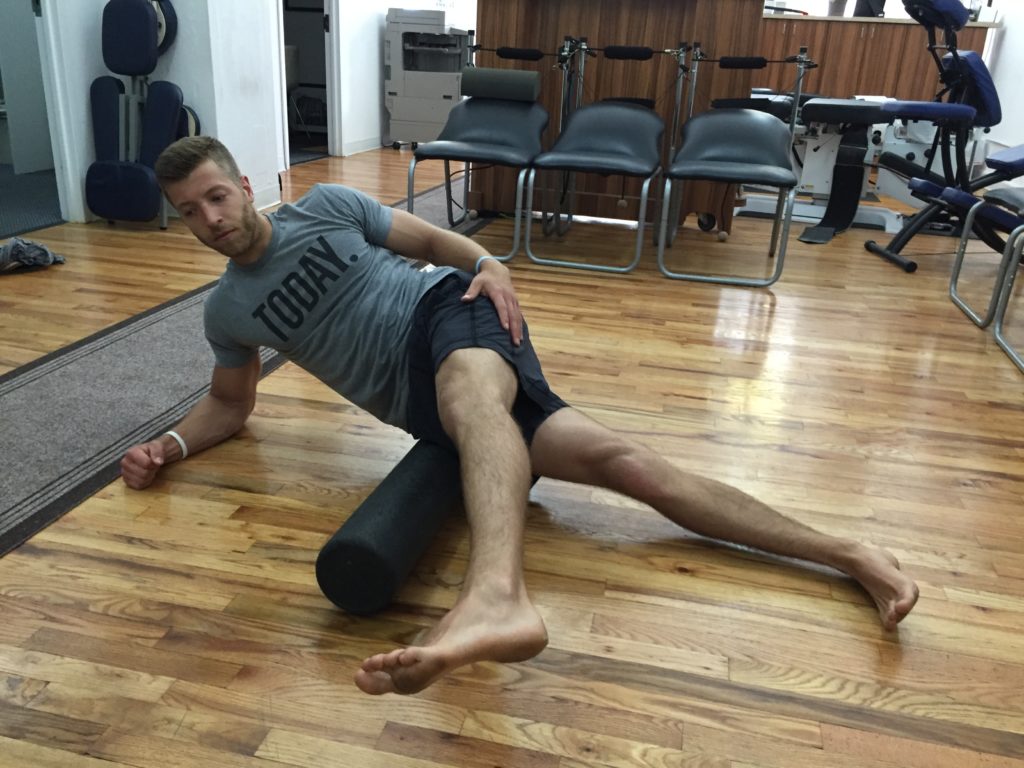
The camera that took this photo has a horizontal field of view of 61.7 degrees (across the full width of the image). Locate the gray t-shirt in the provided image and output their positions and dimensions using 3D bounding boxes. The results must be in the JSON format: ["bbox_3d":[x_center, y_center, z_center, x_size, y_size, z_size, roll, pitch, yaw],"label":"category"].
[{"bbox_3d":[-0.415,-0.175,2.070,0.610,0.490,0.260,31,3,15],"label":"gray t-shirt"}]

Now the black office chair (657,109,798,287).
[{"bbox_3d":[0.965,-0.875,3.927,0.550,0.690,0.650,7,23,9],"label":"black office chair"}]

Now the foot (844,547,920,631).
[{"bbox_3d":[0.686,0.371,1.629,0.120,0.090,0.235,10,28,10],"label":"foot"}]

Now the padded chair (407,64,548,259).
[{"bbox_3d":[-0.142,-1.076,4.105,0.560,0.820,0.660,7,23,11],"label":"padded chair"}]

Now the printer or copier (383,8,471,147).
[{"bbox_3d":[-0.662,-2.554,7.269,0.690,1.100,0.580,6,23,7],"label":"printer or copier"}]

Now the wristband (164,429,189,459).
[{"bbox_3d":[-0.795,0.148,2.022,0.062,0.068,0.013,15,25,28],"label":"wristband"}]

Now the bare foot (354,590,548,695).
[{"bbox_3d":[-0.084,0.375,1.230,0.265,0.100,0.115,-10,52,0],"label":"bare foot"}]

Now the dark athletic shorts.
[{"bbox_3d":[-0.080,-0.023,1.822,0.410,0.360,0.430,36,16,24],"label":"dark athletic shorts"}]

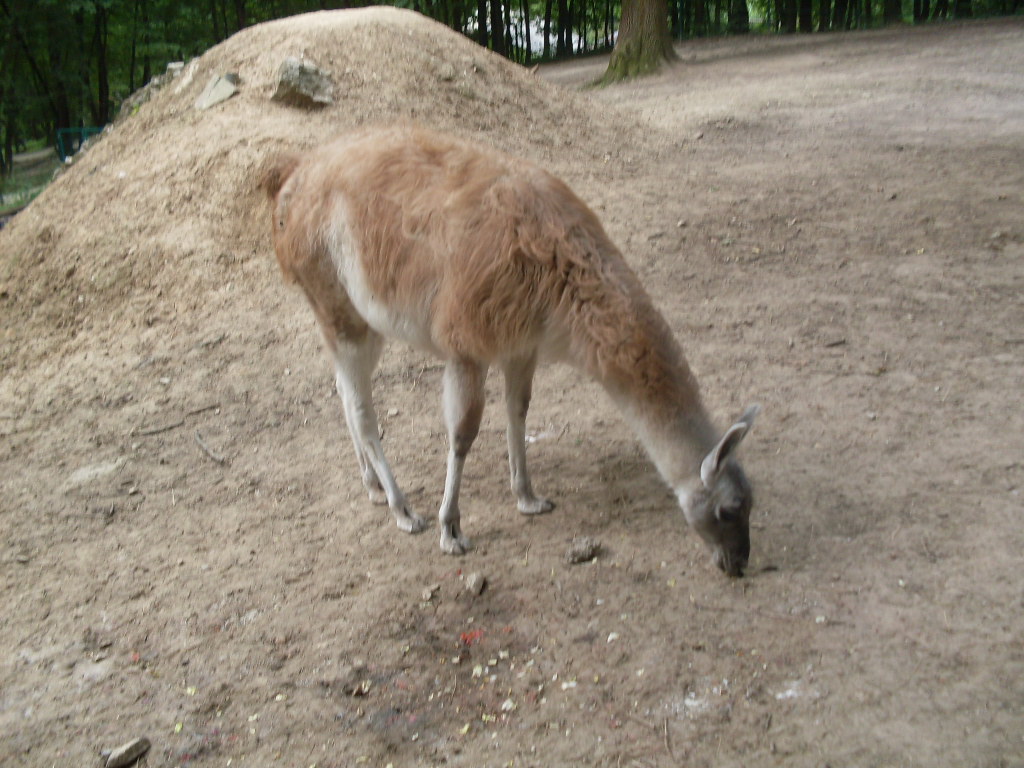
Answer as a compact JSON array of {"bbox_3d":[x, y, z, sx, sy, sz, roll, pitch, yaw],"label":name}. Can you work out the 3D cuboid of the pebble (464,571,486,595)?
[{"bbox_3d":[-0.100,0.552,3.119,0.055,0.042,0.052,-2,20,0],"label":"pebble"}]

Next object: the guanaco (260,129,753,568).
[{"bbox_3d":[-0.064,-0.111,3.279,1.490,1.170,0.440,7,22,24],"label":"guanaco"}]

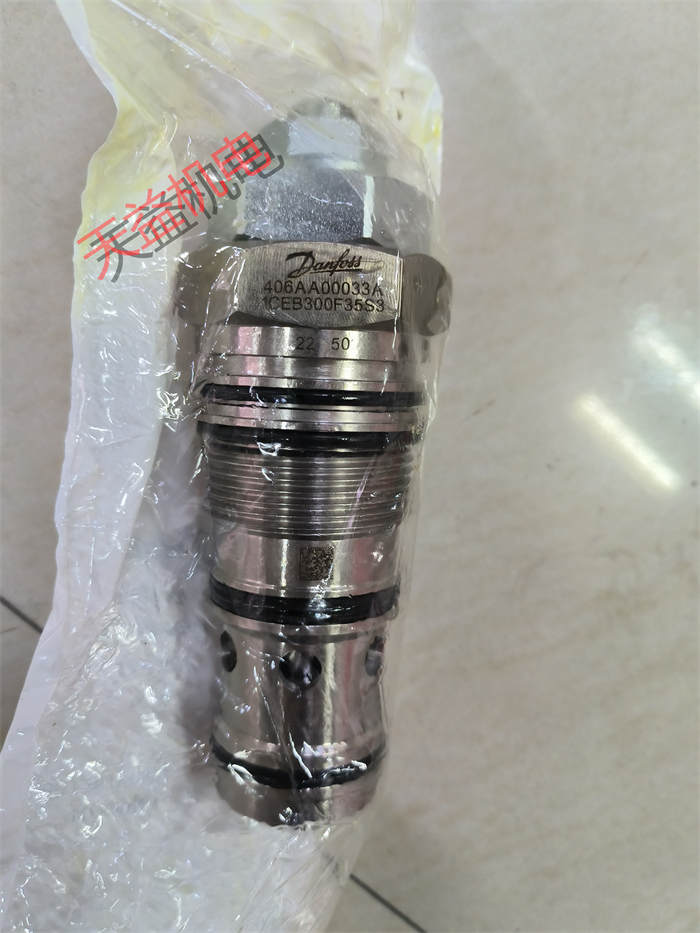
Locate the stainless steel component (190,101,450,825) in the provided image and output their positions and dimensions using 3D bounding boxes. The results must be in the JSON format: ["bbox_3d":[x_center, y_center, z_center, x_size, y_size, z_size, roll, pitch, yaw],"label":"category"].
[{"bbox_3d":[-0.007,-0.002,0.139,0.052,0.046,0.128,2,95,-4],"label":"stainless steel component"}]

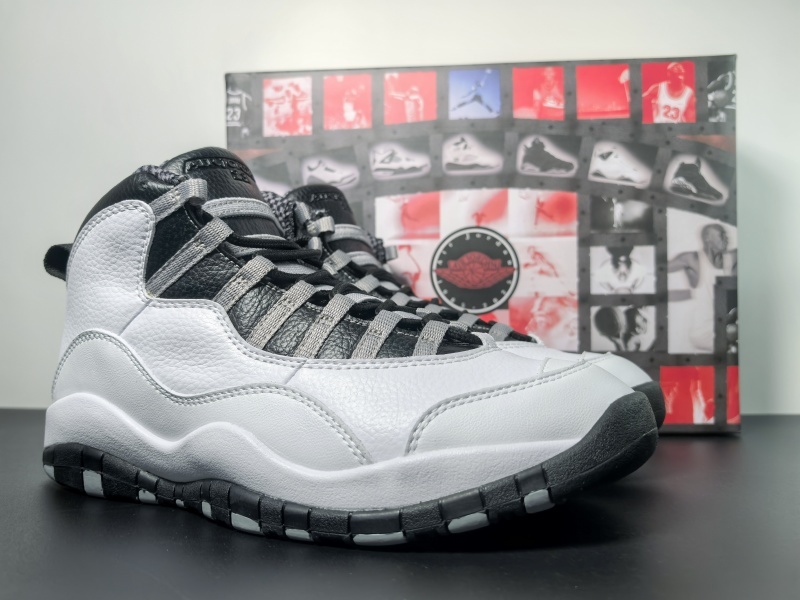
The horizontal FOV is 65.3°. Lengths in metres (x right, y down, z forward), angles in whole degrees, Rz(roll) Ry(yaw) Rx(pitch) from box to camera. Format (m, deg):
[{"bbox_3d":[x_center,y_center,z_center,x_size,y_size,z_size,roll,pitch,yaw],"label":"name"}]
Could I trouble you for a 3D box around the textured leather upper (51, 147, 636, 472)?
[{"bbox_3d":[-0.048,-0.007,0.291,0.292,0.141,0.101,-1,-1,22],"label":"textured leather upper"}]

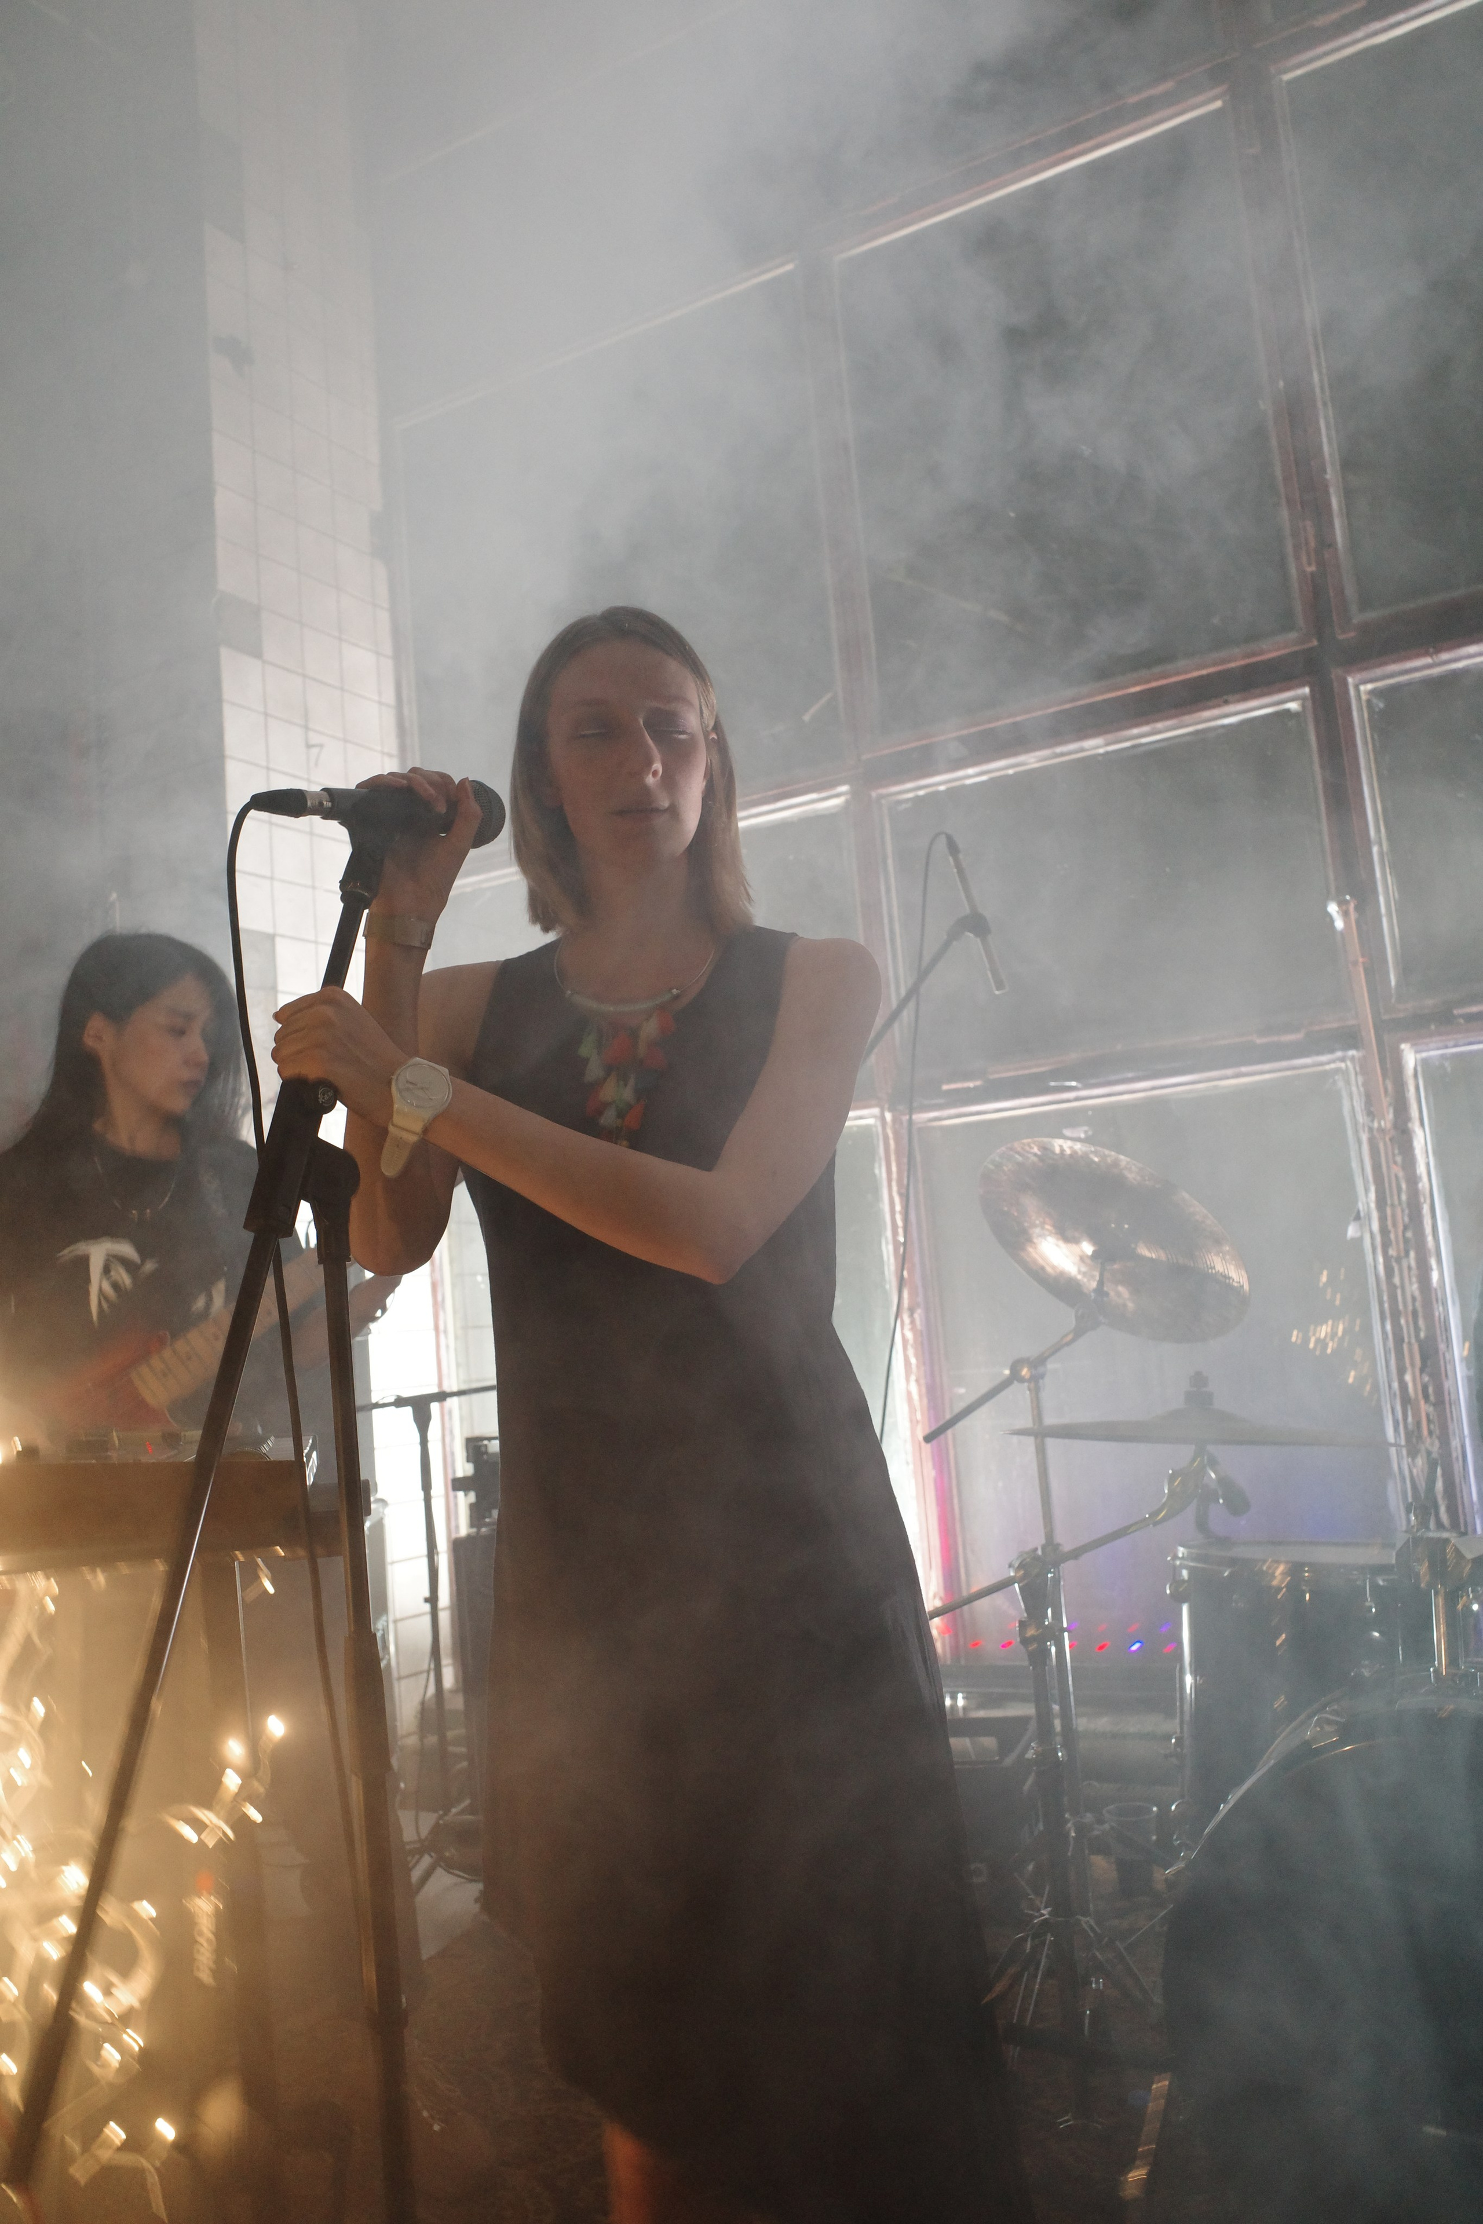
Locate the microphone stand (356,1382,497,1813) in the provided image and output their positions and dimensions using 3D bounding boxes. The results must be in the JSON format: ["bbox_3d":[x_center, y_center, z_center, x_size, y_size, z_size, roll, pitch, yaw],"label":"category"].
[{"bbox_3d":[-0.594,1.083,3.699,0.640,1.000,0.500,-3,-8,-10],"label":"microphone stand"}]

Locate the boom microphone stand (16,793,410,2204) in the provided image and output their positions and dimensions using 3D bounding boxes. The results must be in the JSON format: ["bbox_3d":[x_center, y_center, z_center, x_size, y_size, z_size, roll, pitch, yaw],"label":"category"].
[{"bbox_3d":[-0.273,0.487,1.158,0.580,1.437,0.520,1,-10,-36],"label":"boom microphone stand"}]

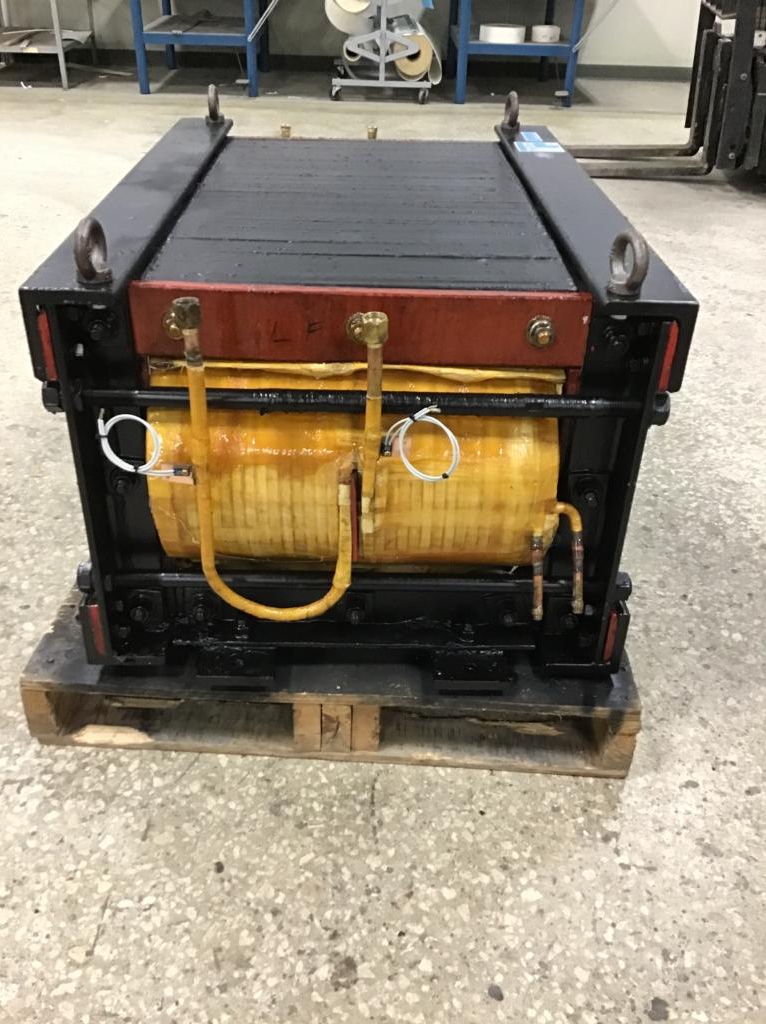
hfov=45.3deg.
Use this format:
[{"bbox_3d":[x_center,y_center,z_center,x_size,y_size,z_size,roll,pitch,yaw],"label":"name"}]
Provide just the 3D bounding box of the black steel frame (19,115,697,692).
[{"bbox_3d":[-0.035,-0.256,1.477,0.690,0.529,0.960,1,33,-1],"label":"black steel frame"}]

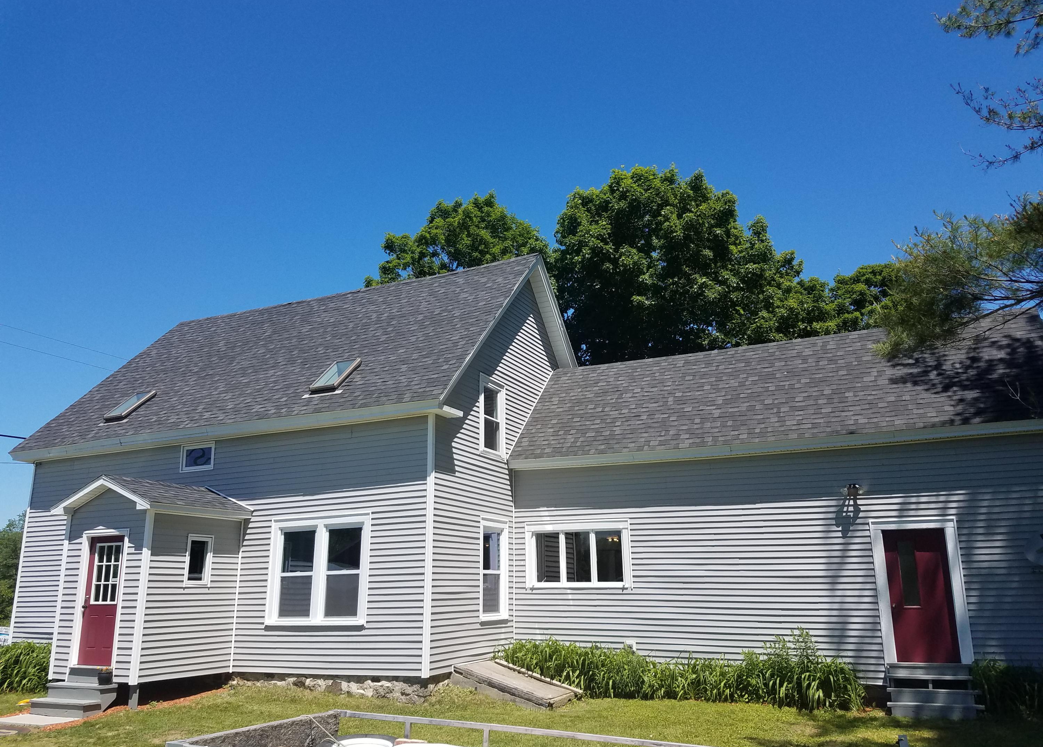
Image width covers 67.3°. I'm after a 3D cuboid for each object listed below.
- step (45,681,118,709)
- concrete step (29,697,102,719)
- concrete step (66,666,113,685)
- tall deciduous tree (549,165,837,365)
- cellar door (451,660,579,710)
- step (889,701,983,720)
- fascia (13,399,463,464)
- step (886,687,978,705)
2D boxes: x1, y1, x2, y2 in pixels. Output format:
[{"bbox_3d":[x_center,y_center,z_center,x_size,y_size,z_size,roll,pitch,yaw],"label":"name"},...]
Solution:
[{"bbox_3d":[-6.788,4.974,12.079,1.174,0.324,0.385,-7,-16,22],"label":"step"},{"bbox_3d":[-6.869,5.033,11.774,1.164,0.192,0.334,-7,-16,22],"label":"concrete step"},{"bbox_3d":[-6.795,4.787,12.463,0.992,0.248,0.243,-7,-16,22],"label":"concrete step"},{"bbox_3d":[6.215,0.416,28.164,10.465,17.660,10.465,-7,-16,22],"label":"tall deciduous tree"},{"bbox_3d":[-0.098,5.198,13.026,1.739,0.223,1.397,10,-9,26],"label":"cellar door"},{"bbox_3d":[5.930,4.824,11.212,1.245,0.202,0.304,-7,-16,22],"label":"step"},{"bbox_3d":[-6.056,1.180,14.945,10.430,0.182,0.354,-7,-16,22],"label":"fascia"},{"bbox_3d":[6.046,4.724,11.506,1.235,0.202,0.304,-7,-16,22],"label":"step"}]

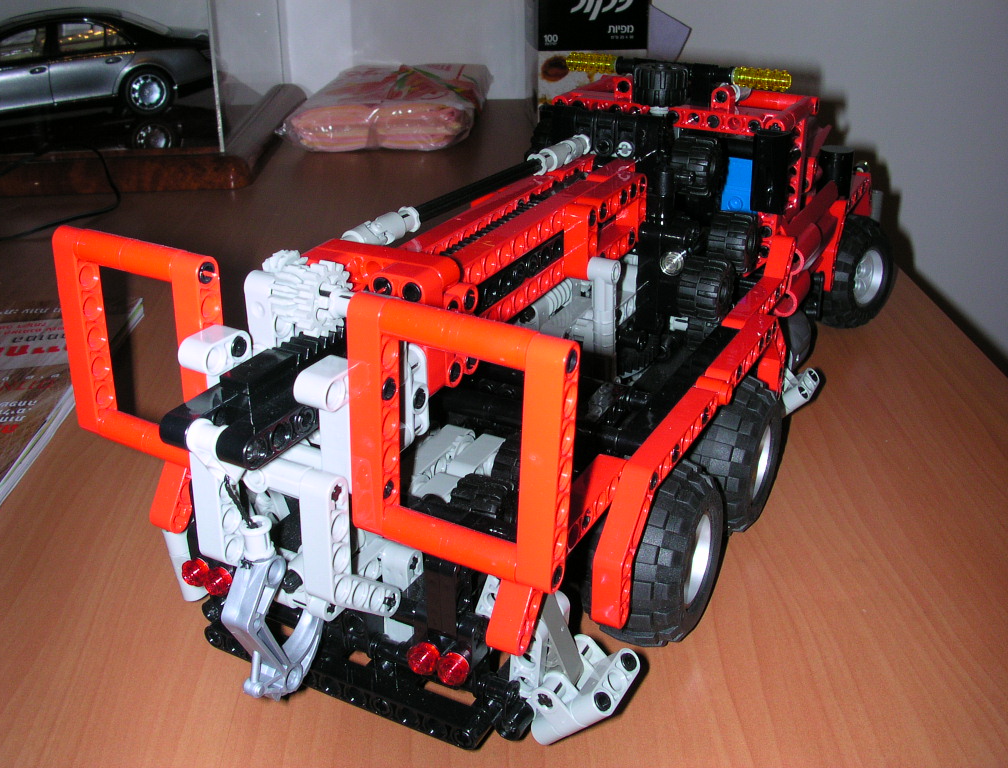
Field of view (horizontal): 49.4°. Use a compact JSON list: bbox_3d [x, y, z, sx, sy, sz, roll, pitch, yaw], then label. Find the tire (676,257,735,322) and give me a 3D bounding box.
[{"bbox_3d":[0.068,-0.032,0.370,0.013,0.021,0.021,15,28,24],"label":"tire"}]

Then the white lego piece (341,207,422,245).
[{"bbox_3d":[-0.034,-0.043,0.301,0.009,0.009,0.033,13,27,24],"label":"white lego piece"}]

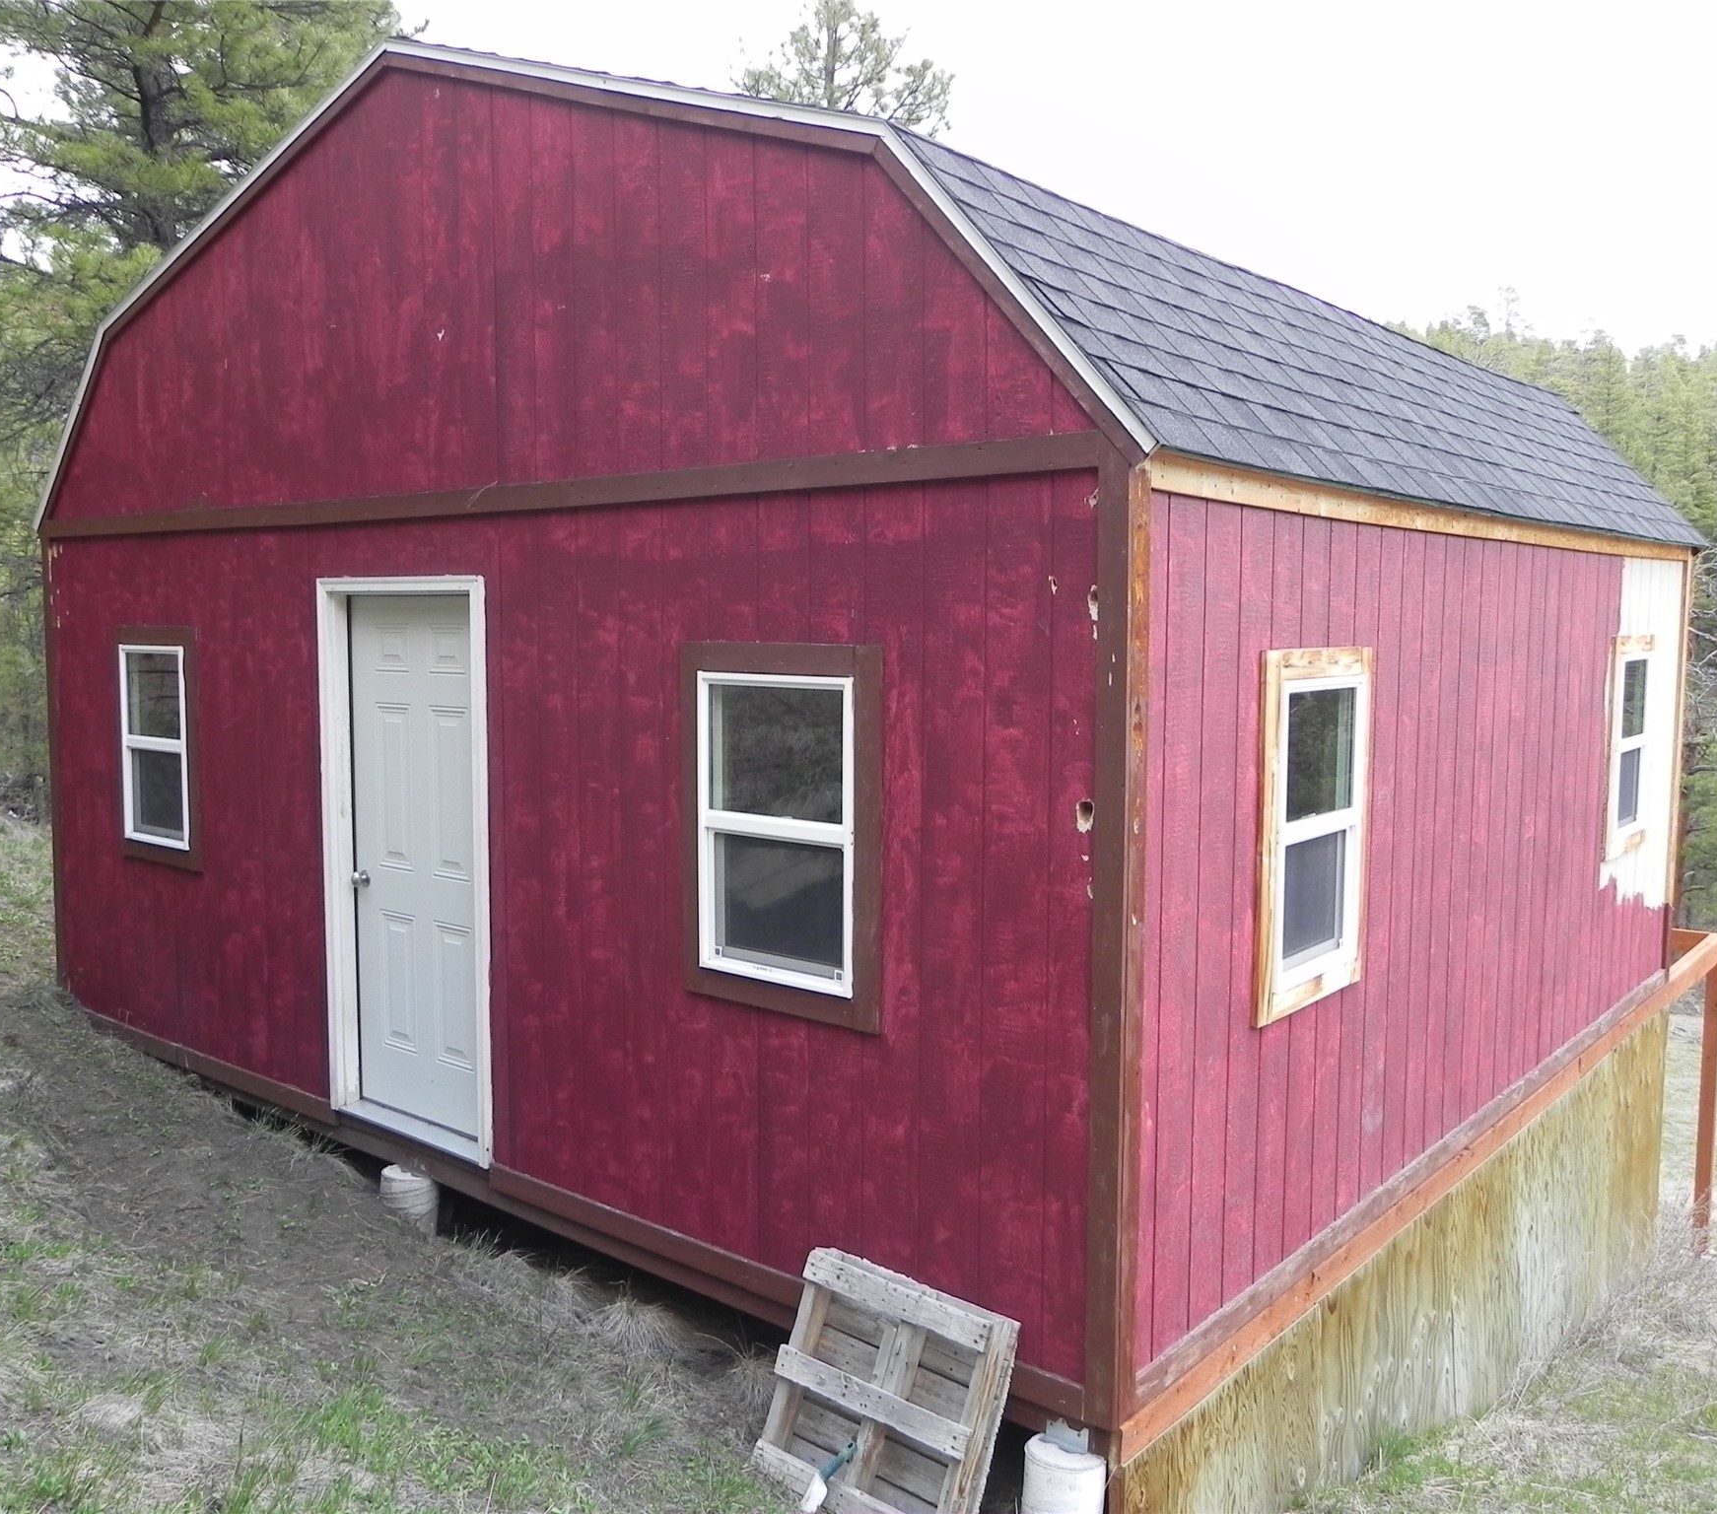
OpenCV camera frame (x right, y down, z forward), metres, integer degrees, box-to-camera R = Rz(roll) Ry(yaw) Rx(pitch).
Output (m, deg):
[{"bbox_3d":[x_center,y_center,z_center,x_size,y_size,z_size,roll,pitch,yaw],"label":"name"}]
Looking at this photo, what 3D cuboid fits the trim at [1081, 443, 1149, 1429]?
[{"bbox_3d":[0.644,0.471,3.781,0.090,2.460,0.108,5,7,40],"label":"trim"}]

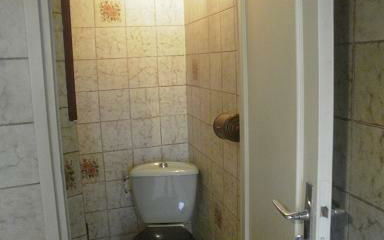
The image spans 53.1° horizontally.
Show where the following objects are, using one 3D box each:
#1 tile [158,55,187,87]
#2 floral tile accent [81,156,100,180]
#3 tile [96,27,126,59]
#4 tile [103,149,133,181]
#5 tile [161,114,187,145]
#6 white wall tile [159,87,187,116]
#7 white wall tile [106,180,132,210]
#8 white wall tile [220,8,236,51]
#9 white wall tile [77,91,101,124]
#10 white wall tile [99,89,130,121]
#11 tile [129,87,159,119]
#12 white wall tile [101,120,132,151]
[{"bbox_3d":[-0.133,-0.326,2.650,0.200,0.203,0.010,-4,8,-17],"label":"tile"},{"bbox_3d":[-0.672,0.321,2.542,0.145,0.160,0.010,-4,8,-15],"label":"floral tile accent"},{"bbox_3d":[-0.518,-0.496,2.484,0.198,0.200,0.010,-4,8,-15],"label":"tile"},{"bbox_3d":[-0.492,0.304,2.619,0.198,0.203,0.010,-4,8,-17],"label":"tile"},{"bbox_3d":[-0.120,0.070,2.663,0.190,0.200,0.010,-4,8,-15],"label":"tile"},{"bbox_3d":[-0.126,-0.126,2.619,0.197,0.199,0.010,-4,9,-15],"label":"white wall tile"},{"bbox_3d":[-0.482,0.501,2.614,0.198,0.200,0.010,-5,8,-19],"label":"white wall tile"},{"bbox_3d":[0.175,-0.428,1.837,0.010,0.200,0.196,-4,8,-15],"label":"white wall tile"},{"bbox_3d":[-0.685,-0.076,2.470,0.184,0.200,0.010,-5,8,-19],"label":"white wall tile"},{"bbox_3d":[-0.505,-0.097,2.563,0.198,0.203,0.010,-4,8,-17],"label":"white wall tile"},{"bbox_3d":[-0.316,-0.111,2.620,0.198,0.203,0.010,-4,8,-17],"label":"tile"},{"bbox_3d":[-0.499,0.107,2.563,0.198,0.200,0.010,-4,8,-15],"label":"white wall tile"}]

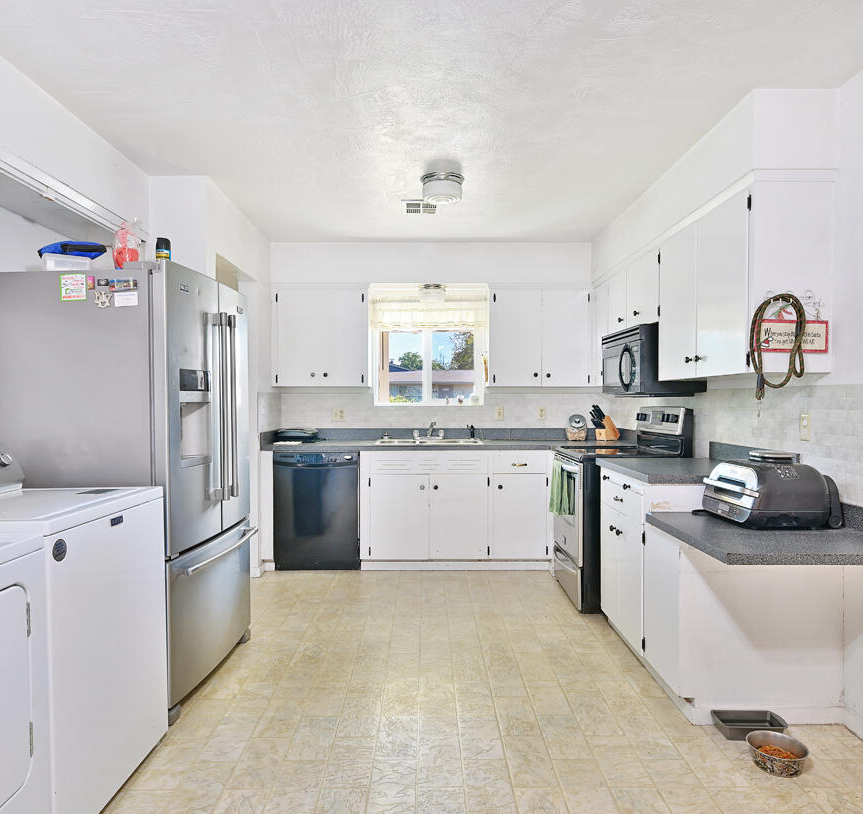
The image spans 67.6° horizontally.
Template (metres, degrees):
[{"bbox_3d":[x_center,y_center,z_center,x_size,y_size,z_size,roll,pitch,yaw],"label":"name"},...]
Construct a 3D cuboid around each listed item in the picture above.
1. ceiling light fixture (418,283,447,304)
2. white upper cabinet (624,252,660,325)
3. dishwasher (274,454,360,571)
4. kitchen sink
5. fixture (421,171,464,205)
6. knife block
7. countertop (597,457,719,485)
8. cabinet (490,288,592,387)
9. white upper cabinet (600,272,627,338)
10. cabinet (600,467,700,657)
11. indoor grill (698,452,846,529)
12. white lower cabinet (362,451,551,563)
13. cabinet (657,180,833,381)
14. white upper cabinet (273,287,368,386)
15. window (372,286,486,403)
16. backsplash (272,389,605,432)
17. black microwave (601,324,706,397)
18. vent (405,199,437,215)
[{"bbox_3d":[0.009,-0.871,5.030,0.215,0.140,0.215,0,1,0],"label":"ceiling light fixture"},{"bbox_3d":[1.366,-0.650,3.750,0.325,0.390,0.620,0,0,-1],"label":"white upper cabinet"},{"bbox_3d":[-0.818,0.740,4.860,0.610,0.840,0.590,0,0,0],"label":"dishwasher"},{"bbox_3d":[-0.017,0.360,4.894,0.825,0.190,0.520,0,1,0],"label":"kitchen sink"},{"bbox_3d":[0.058,-1.165,3.420,0.228,0.140,0.228,0,0,0],"label":"fixture"},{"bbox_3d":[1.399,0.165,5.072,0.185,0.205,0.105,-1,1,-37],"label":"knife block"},{"bbox_3d":[1.216,0.300,3.075,0.640,0.045,0.770,0,0,-1],"label":"countertop"},{"bbox_3d":[0.831,-0.542,5.046,0.782,0.773,0.320,0,1,0],"label":"cabinet"},{"bbox_3d":[1.382,-0.701,4.279,0.320,0.425,0.510,0,1,0],"label":"white upper cabinet"},{"bbox_3d":[1.236,0.730,3.171,0.625,0.835,0.750,0,1,0],"label":"cabinet"},{"bbox_3d":[1.340,0.313,2.583,0.405,0.271,0.390,0,1,0],"label":"indoor grill"},{"bbox_3d":[0.178,0.720,4.880,1.357,0.820,0.590,0,0,0],"label":"white lower cabinet"},{"bbox_3d":[1.378,-0.497,2.940,0.325,0.735,0.960,0,0,-1],"label":"cabinet"},{"bbox_3d":[-0.843,-0.537,5.034,0.720,0.773,0.320,0,1,0],"label":"white upper cabinet"},{"bbox_3d":[-0.024,-0.507,5.165,0.920,0.980,0.120,0,1,0],"label":"window"},{"bbox_3d":[0.110,0.032,5.170,2.700,0.310,0.020,0,0,0],"label":"backsplash"},{"bbox_3d":[1.325,-0.262,3.850,0.400,0.385,0.760,0,0,-1],"label":"black microwave"},{"bbox_3d":[-0.065,-1.239,4.013,0.245,0.025,0.330,0,1,0],"label":"vent"}]

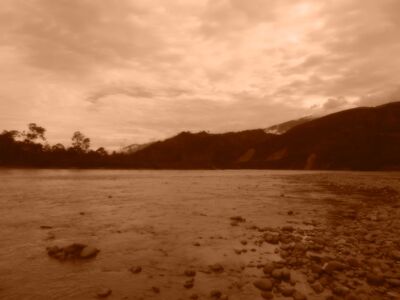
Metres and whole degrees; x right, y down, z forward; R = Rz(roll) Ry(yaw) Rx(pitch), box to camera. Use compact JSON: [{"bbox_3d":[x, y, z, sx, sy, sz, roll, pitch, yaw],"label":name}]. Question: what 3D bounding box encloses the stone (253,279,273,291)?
[{"bbox_3d":[0.658,1.416,3.041,0.210,0.119,0.168,0,-3,12],"label":"stone"}]

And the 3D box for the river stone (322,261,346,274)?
[{"bbox_3d":[1.578,1.379,3.390,0.282,0.159,0.211,-1,-4,25],"label":"river stone"}]

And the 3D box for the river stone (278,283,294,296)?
[{"bbox_3d":[0.866,1.397,2.894,0.160,0.141,0.136,-1,-3,16],"label":"river stone"}]

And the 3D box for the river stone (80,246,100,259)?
[{"bbox_3d":[-1.540,1.442,4.064,0.281,0.164,0.225,1,-3,-20],"label":"river stone"}]

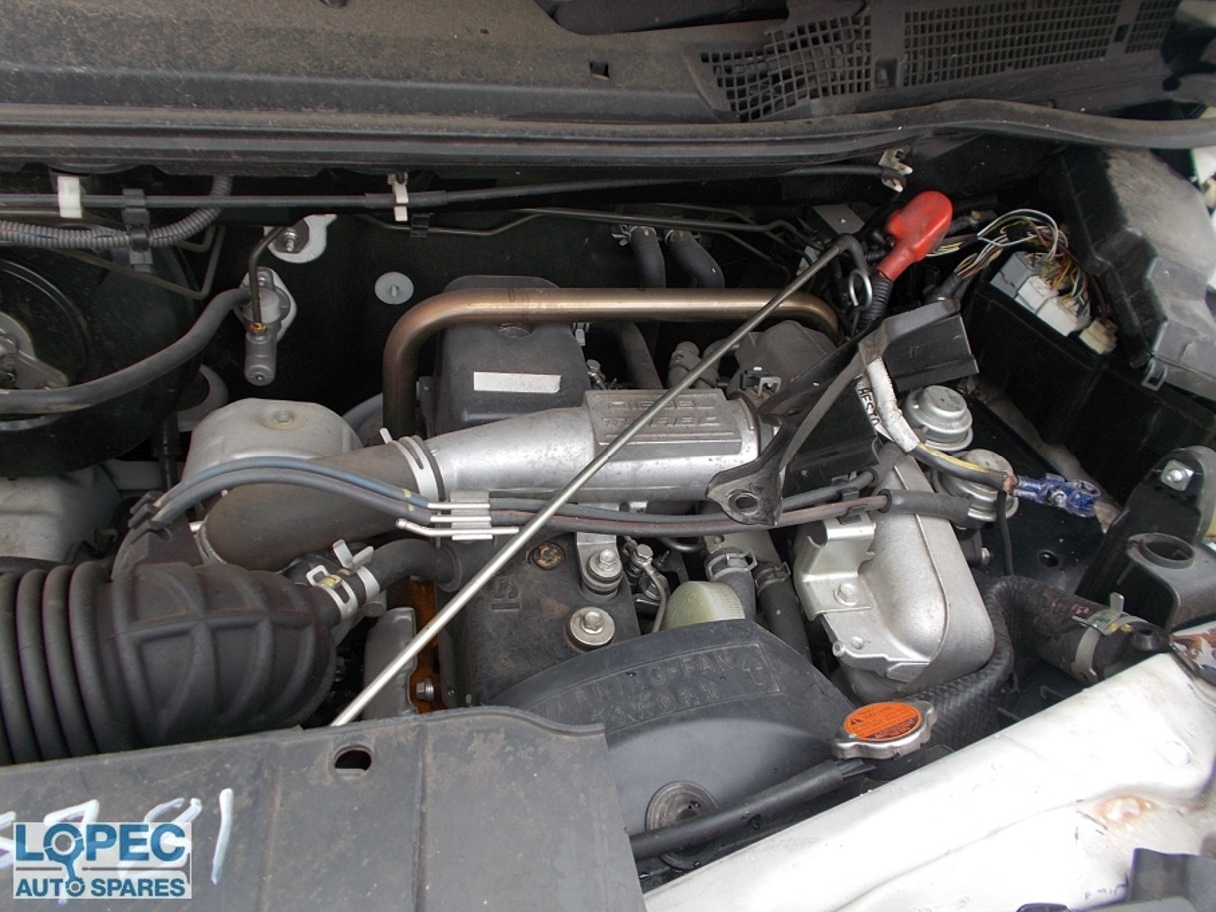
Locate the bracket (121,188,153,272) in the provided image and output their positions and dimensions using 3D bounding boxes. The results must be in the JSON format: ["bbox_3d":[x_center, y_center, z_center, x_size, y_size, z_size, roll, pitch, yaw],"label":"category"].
[{"bbox_3d":[-0.413,-0.198,0.800,0.026,0.074,0.023,-3,38,-13],"label":"bracket"}]

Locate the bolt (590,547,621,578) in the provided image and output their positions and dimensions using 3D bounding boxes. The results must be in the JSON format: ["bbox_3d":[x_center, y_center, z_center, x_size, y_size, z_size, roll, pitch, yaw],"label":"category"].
[{"bbox_3d":[-0.002,0.084,0.708,0.026,0.019,0.026,-3,38,-13],"label":"bolt"}]

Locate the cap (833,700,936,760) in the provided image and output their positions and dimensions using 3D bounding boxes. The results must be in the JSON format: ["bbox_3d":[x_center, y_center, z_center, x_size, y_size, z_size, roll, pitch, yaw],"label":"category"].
[{"bbox_3d":[0.173,0.170,0.570,0.064,0.018,0.057,-17,15,-19],"label":"cap"}]

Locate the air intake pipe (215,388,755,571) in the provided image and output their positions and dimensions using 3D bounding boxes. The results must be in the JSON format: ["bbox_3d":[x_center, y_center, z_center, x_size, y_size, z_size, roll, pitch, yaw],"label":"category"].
[{"bbox_3d":[-0.087,0.020,0.730,0.432,0.095,0.086,-9,39,-8],"label":"air intake pipe"}]

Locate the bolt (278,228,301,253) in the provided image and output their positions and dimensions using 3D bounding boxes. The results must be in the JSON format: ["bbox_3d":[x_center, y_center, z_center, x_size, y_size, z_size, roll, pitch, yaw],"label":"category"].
[{"bbox_3d":[-0.301,-0.203,0.860,0.018,0.018,0.024,-4,39,-13],"label":"bolt"}]

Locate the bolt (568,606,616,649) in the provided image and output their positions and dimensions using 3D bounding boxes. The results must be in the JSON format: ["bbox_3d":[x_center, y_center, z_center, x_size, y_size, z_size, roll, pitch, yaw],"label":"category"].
[{"bbox_3d":[-0.012,0.129,0.682,0.036,0.024,0.036,2,40,-16],"label":"bolt"}]

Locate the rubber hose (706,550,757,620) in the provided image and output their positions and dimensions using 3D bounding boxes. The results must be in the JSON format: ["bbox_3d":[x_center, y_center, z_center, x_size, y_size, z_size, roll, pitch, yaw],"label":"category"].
[{"bbox_3d":[0.103,0.111,0.725,0.040,0.090,0.042,-8,30,-9],"label":"rubber hose"}]

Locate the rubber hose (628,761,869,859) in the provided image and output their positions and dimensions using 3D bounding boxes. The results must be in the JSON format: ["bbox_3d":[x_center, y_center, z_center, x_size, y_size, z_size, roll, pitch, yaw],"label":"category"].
[{"bbox_3d":[0.078,0.209,0.538,0.172,0.015,0.015,-13,40,-15],"label":"rubber hose"}]

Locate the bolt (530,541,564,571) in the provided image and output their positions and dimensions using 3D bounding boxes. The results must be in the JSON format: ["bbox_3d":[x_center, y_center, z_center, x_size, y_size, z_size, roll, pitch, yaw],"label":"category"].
[{"bbox_3d":[-0.049,0.081,0.735,0.026,0.014,0.026,-3,38,-13],"label":"bolt"}]

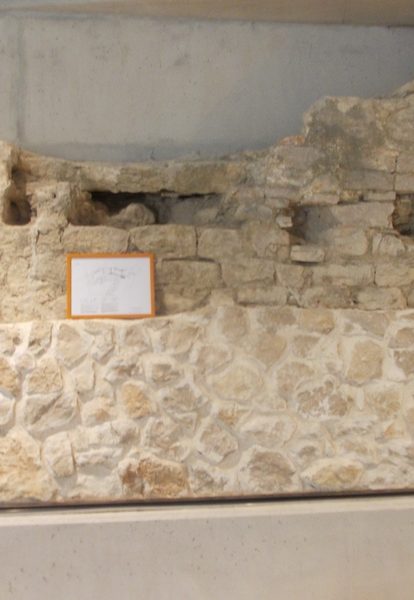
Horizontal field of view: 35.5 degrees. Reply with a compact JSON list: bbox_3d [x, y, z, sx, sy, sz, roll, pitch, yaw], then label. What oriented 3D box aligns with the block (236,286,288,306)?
[{"bbox_3d":[0.297,-0.023,3.649,0.285,0.109,0.150,-1,3,-4],"label":"block"}]

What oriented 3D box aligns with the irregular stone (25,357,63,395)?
[{"bbox_3d":[-0.851,0.392,3.419,0.190,0.194,0.134,0,2,-6],"label":"irregular stone"}]

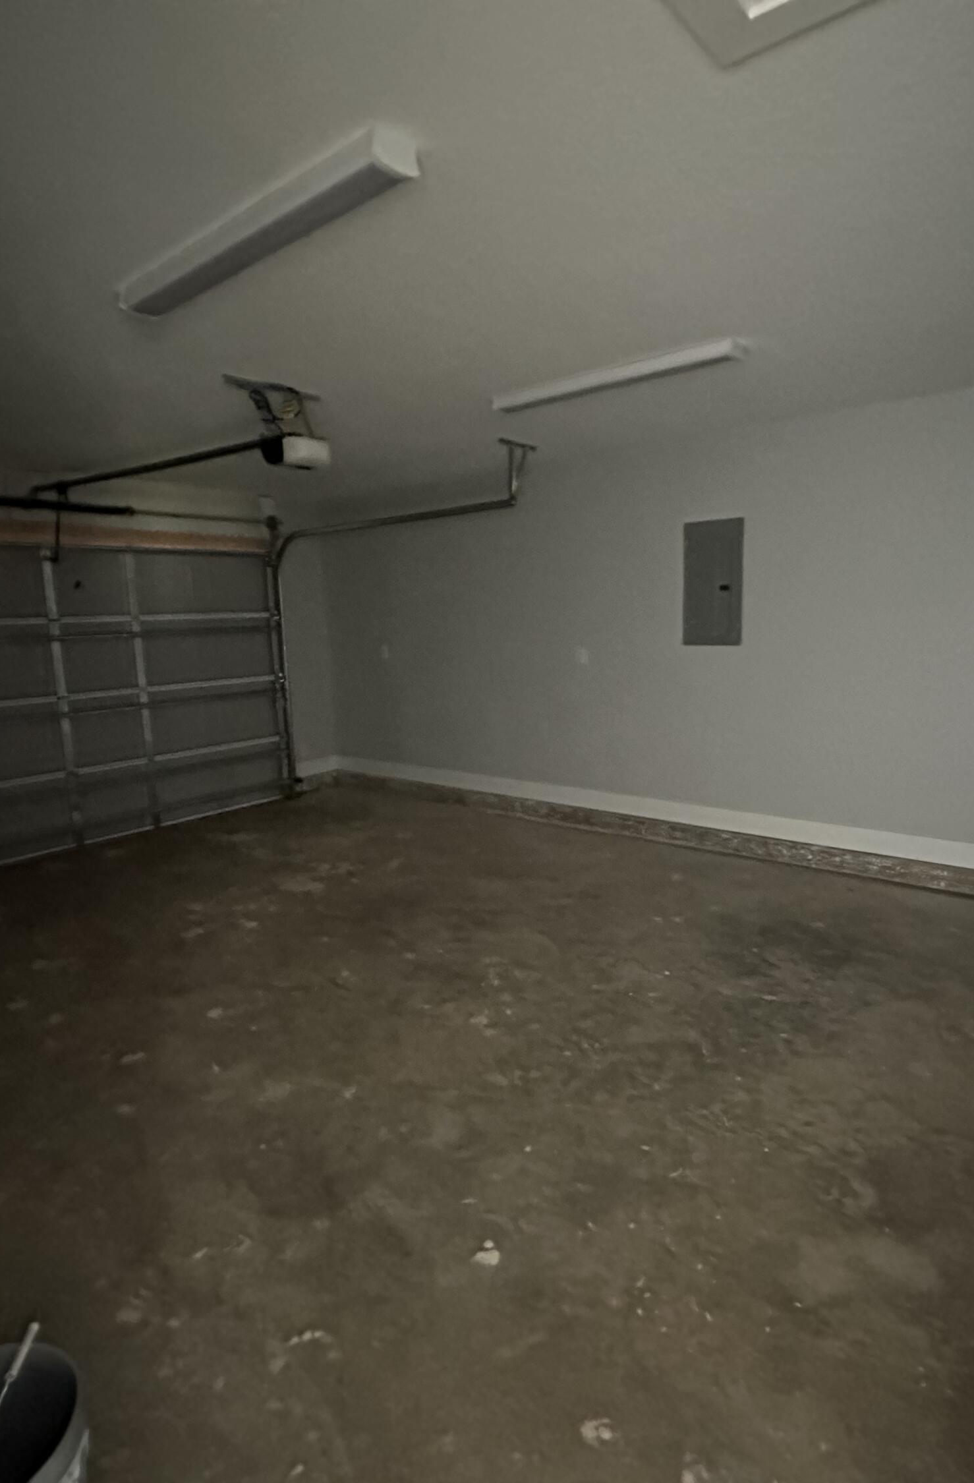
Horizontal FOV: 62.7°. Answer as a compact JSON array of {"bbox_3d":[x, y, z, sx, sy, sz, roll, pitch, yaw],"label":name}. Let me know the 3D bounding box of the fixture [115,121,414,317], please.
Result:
[{"bbox_3d":[-0.670,-1.377,2.208,1.220,0.075,0.135,6,12,40],"label":"fixture"}]

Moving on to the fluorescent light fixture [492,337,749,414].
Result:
[{"bbox_3d":[0.568,-1.657,3.676,1.220,0.075,0.135,6,12,40],"label":"fluorescent light fixture"}]

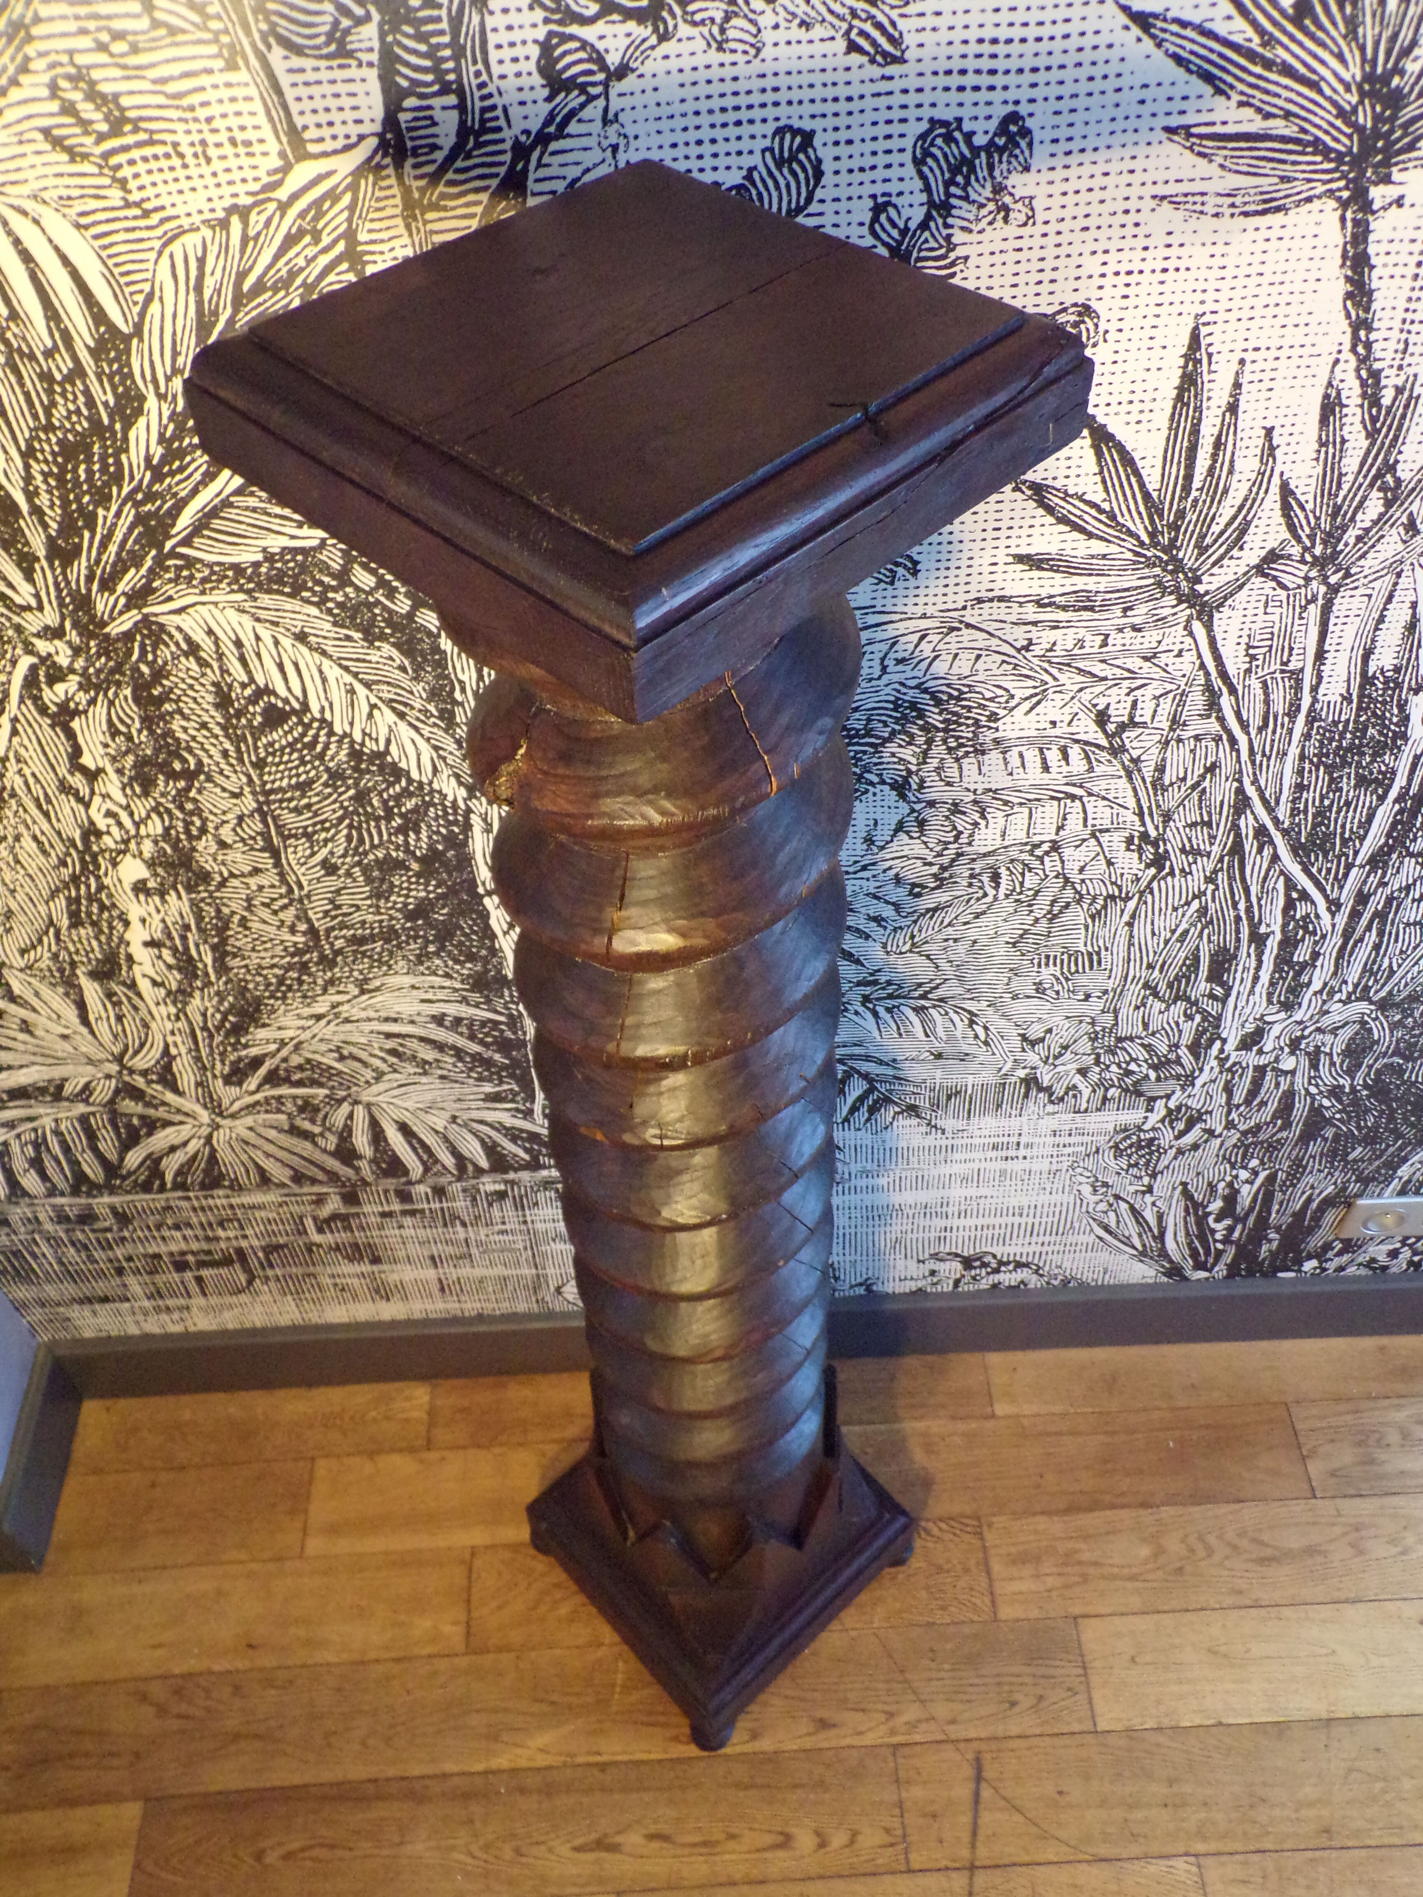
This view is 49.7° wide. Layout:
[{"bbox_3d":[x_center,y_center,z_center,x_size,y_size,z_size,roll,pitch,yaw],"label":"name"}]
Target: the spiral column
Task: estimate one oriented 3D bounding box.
[{"bbox_3d":[-0.009,0.203,1.107,0.260,1.279,0.260,-37,58,-27],"label":"spiral column"}]

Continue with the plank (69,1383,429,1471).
[{"bbox_3d":[-0.501,0.527,1.692,0.387,0.018,0.082,-3,49,-2],"label":"plank"}]

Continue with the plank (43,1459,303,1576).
[{"bbox_3d":[-0.556,0.600,1.629,0.266,0.018,0.104,-3,49,-2],"label":"plank"}]

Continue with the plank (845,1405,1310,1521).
[{"bbox_3d":[0.367,0.554,1.656,0.525,0.018,0.104,-3,49,-2],"label":"plank"}]

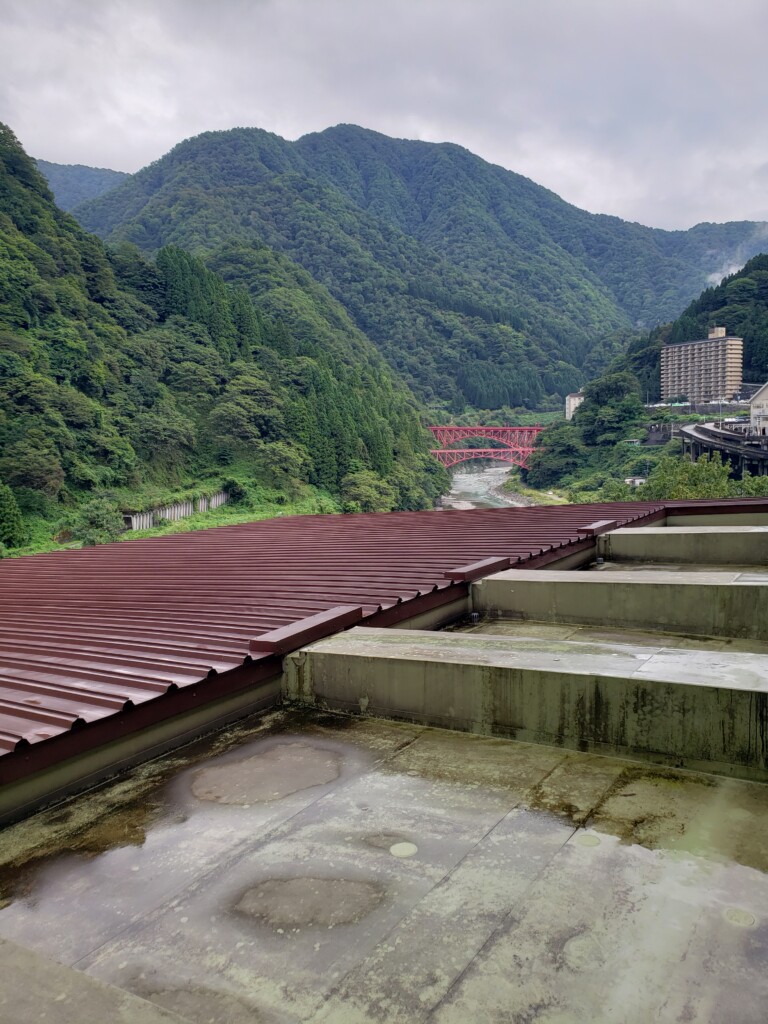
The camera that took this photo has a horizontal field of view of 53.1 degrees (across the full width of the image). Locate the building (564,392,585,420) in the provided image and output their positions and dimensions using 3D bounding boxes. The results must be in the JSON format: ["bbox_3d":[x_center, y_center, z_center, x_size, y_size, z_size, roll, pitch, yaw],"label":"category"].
[{"bbox_3d":[143.882,-76.224,557.780,20.000,21.637,18.000,-1,5,7],"label":"building"}]

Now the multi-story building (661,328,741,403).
[{"bbox_3d":[211.481,-97.001,513.967,14.166,49.465,53.821,-4,6,-27],"label":"multi-story building"}]

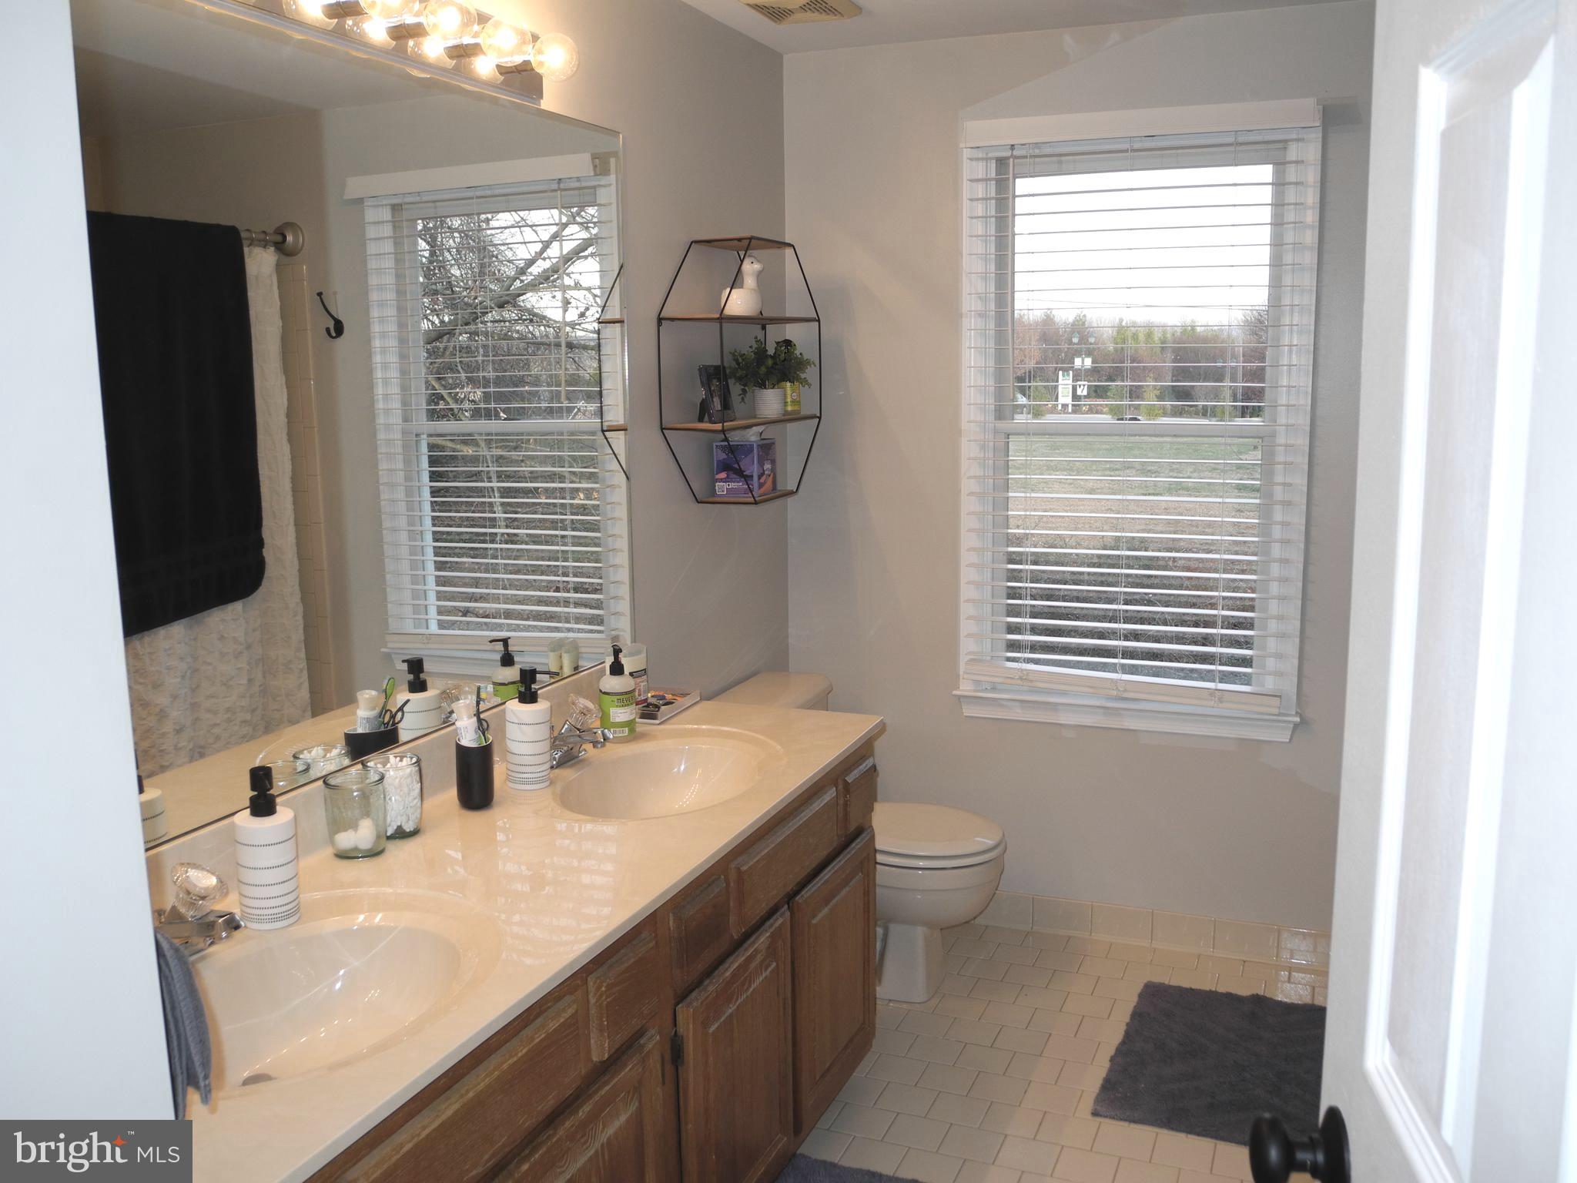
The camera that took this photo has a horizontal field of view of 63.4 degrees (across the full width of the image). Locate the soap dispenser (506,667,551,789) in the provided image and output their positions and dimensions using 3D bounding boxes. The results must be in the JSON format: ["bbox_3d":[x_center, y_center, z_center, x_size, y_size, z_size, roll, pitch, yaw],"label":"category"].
[{"bbox_3d":[-0.437,0.229,2.176,0.083,0.204,0.075,-1,9,0],"label":"soap dispenser"}]

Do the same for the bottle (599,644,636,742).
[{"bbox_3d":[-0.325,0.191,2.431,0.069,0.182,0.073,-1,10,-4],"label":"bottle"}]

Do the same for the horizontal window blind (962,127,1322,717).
[{"bbox_3d":[0.805,-0.370,3.054,0.830,1.410,0.060,3,10,23],"label":"horizontal window blind"}]

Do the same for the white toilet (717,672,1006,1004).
[{"bbox_3d":[0.190,0.608,3.110,0.701,0.701,0.480,3,10,23],"label":"white toilet"}]

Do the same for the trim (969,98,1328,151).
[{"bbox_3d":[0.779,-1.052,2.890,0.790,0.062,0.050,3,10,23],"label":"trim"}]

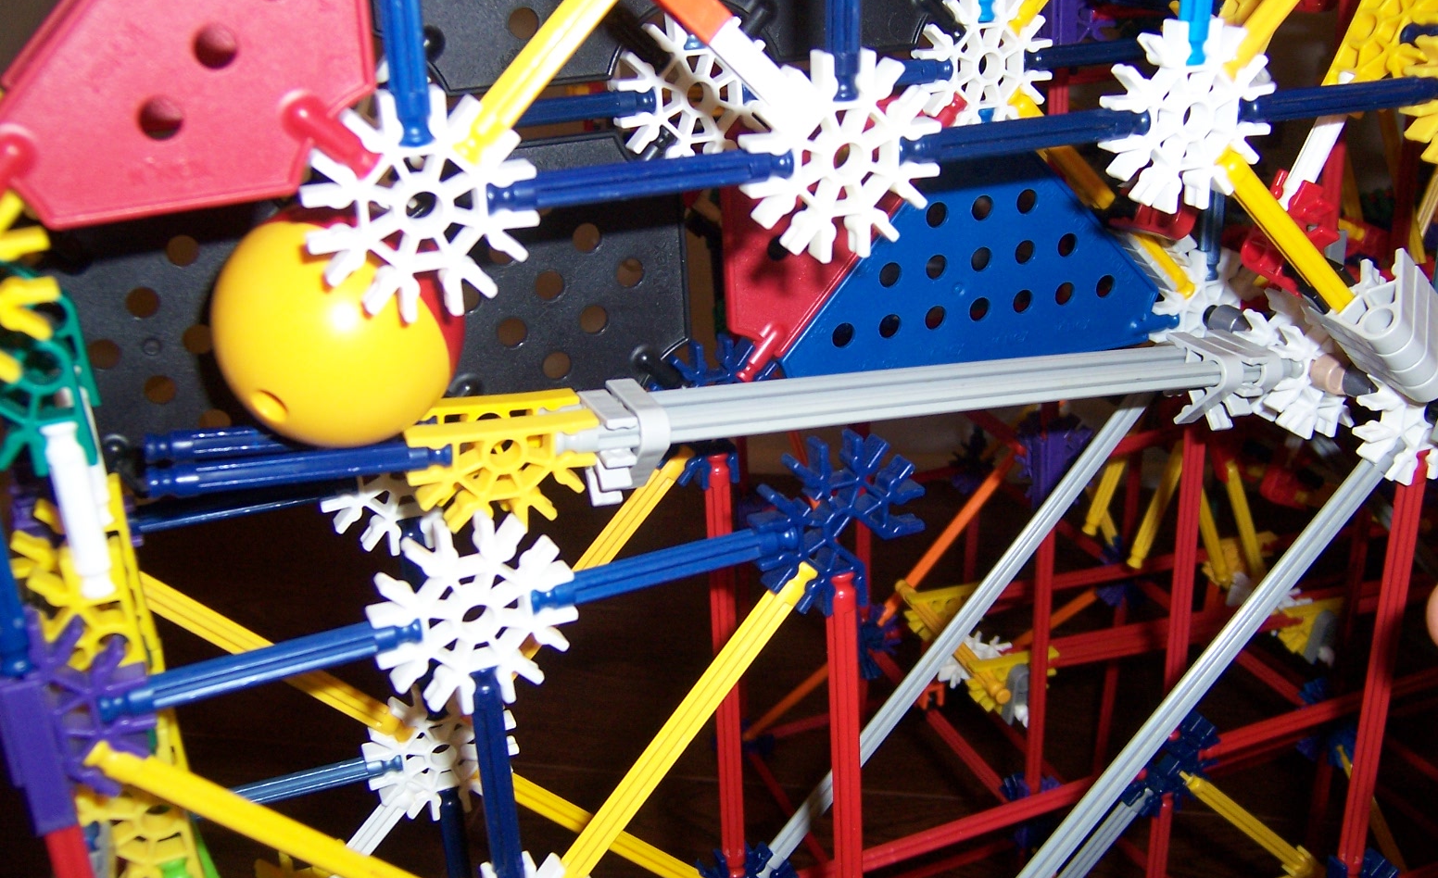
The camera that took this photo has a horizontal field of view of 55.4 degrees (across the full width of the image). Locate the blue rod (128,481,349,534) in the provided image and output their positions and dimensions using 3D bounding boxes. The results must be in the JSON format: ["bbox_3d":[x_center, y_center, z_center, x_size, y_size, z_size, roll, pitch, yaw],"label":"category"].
[{"bbox_3d":[-0.104,0.014,0.292,0.054,0.006,0.006,-11,23,-21],"label":"blue rod"}]

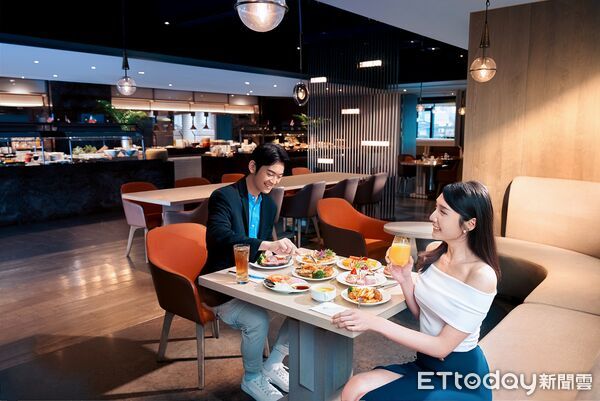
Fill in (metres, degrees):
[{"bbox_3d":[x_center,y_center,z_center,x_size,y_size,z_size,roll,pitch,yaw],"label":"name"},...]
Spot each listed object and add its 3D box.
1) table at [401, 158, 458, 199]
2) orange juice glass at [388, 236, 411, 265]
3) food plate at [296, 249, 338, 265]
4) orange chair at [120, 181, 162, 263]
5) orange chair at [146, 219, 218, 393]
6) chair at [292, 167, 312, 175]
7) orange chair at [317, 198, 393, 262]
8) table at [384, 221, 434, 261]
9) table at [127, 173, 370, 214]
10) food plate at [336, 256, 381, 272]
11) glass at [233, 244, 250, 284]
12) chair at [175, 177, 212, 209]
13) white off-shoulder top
[{"bbox_3d":[2.833,-0.457,10.377,0.860,0.750,0.880,7,11,41],"label":"table"},{"bbox_3d":[0.356,0.183,1.660,0.077,0.110,0.077,0,8,0],"label":"orange juice glass"},{"bbox_3d":[0.089,0.283,2.310,0.208,0.055,0.208,0,8,0],"label":"food plate"},{"bbox_3d":[-1.661,0.232,5.322,0.565,0.820,0.570,7,11,41],"label":"orange chair"},{"bbox_3d":[-0.544,0.580,2.838,0.565,0.820,0.570,7,11,41],"label":"orange chair"},{"bbox_3d":[0.252,-0.088,7.542,0.580,0.840,0.570,7,11,41],"label":"chair"},{"bbox_3d":[0.484,0.432,3.957,0.580,0.840,0.570,7,11,41],"label":"orange chair"},{"bbox_3d":[0.867,0.565,3.346,0.550,0.750,0.550,7,11,41],"label":"table"},{"bbox_3d":[-0.406,0.146,6.263,0.951,0.750,3.638,7,11,41],"label":"table"},{"bbox_3d":[0.296,0.312,2.326,0.233,0.050,0.233,0,8,0],"label":"food plate"},{"bbox_3d":[-0.248,0.275,1.997,0.072,0.158,0.072,0,8,0],"label":"glass"},{"bbox_3d":[-1.165,0.147,5.965,0.580,0.840,0.570,7,11,41],"label":"chair"},{"bbox_3d":[0.523,0.356,1.570,0.225,0.280,0.345,-4,9,-25],"label":"white off-shoulder top"}]

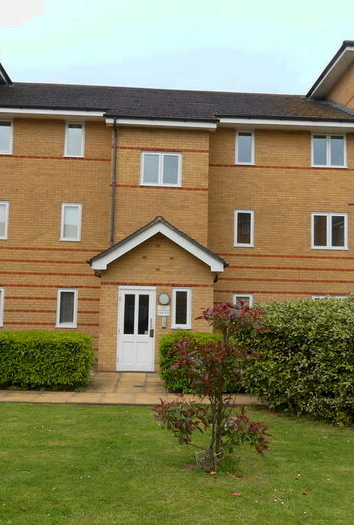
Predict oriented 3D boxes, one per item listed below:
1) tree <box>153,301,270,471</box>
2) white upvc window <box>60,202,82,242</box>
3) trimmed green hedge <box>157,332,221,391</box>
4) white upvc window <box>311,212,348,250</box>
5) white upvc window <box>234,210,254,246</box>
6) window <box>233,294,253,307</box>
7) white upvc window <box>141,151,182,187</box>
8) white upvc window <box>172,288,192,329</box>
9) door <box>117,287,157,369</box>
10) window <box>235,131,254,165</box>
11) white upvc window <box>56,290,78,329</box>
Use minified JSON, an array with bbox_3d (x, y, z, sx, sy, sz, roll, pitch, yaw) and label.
[{"bbox_3d":[0.330,1.177,4.837,1.100,1.630,1.000,2,-6,-3],"label":"tree"},{"bbox_3d":[-3.249,-1.244,15.541,0.594,1.169,0.100,2,-5,-3],"label":"white upvc window"},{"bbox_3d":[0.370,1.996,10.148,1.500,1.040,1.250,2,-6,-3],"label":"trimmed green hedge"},{"bbox_3d":[4.850,-0.970,16.016,1.189,1.151,0.100,2,-6,-3],"label":"white upvc window"},{"bbox_3d":[2.113,-1.052,15.851,0.626,1.142,0.100,2,-6,-3],"label":"white upvc window"},{"bbox_3d":[2.038,1.546,15.589,0.610,1.140,0.100,2,-6,-3],"label":"window"},{"bbox_3d":[-0.445,-2.683,14.548,1.153,0.997,0.100,2,-5,-3],"label":"white upvc window"},{"bbox_3d":[0.118,1.146,12.609,0.480,1.010,0.100,2,-6,-3],"label":"white upvc window"},{"bbox_3d":[-1.010,1.676,12.637,0.945,2.089,0.100,2,-6,-3],"label":"door"},{"bbox_3d":[2.189,-3.643,16.118,0.620,1.120,0.100,2,-6,-3],"label":"window"},{"bbox_3d":[-3.326,1.384,15.306,0.588,1.164,0.100,2,-5,-3],"label":"white upvc window"}]

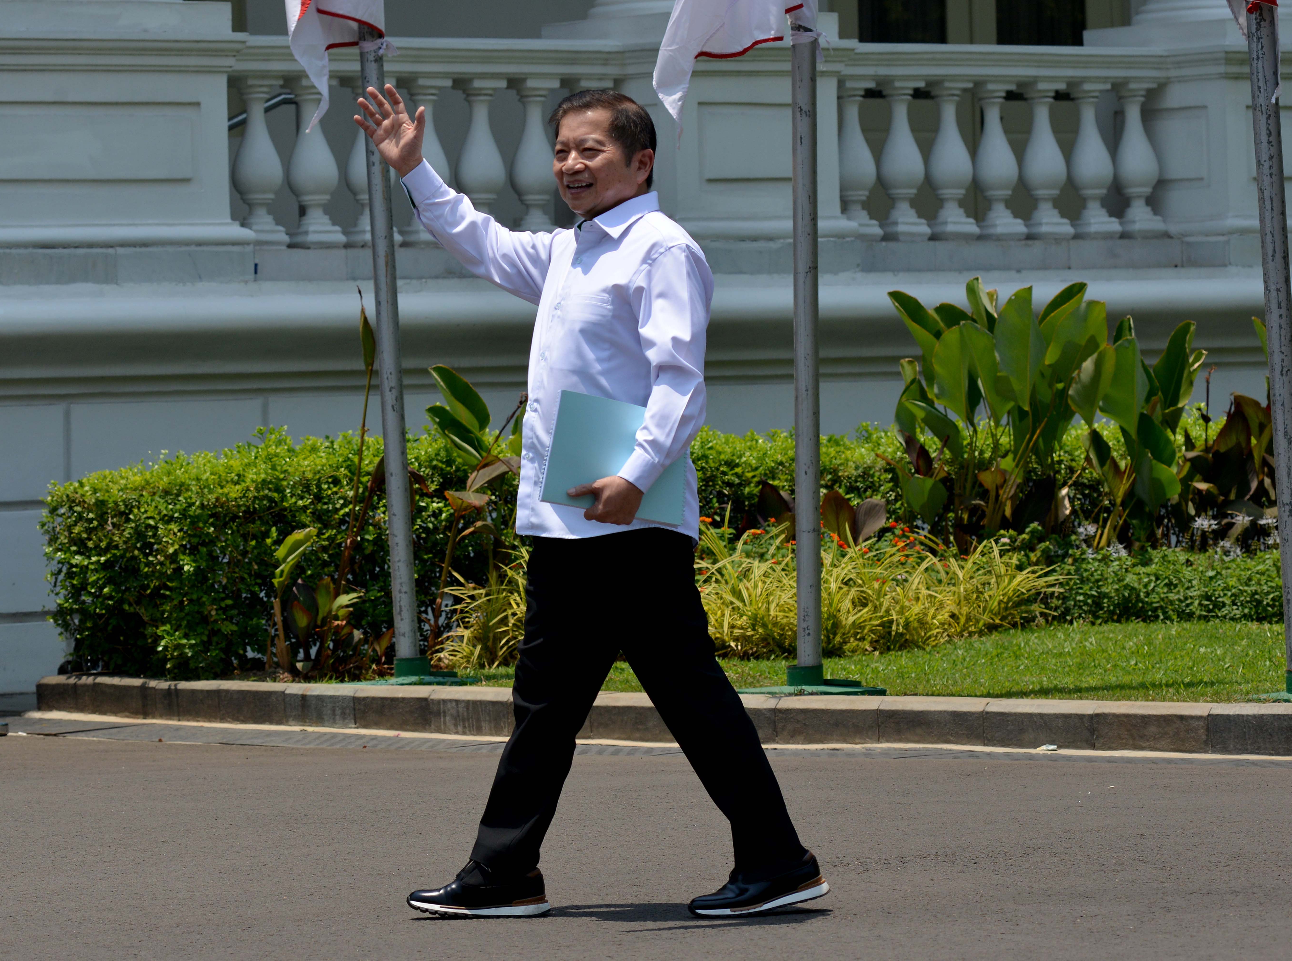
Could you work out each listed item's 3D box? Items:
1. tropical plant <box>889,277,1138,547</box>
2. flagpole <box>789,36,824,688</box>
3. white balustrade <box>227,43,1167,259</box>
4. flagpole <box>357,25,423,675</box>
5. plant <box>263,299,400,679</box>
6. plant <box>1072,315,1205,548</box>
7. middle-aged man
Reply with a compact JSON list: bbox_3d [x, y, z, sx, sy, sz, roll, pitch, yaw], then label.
[{"bbox_3d":[1.325,-0.133,18.013,0.900,1.205,0.750,-1,1,0],"label":"tropical plant"},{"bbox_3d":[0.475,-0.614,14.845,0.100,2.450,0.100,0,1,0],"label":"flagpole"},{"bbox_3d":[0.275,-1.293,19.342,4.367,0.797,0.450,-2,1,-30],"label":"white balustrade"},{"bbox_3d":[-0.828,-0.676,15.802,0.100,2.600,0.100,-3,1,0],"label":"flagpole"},{"bbox_3d":[-1.010,0.029,16.063,0.500,1.226,0.420,-1,1,0],"label":"plant"},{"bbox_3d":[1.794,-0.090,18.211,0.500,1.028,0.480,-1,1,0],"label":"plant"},{"bbox_3d":[-0.110,0.039,9.840,0.870,1.634,0.580,-2,1,-20],"label":"middle-aged man"}]

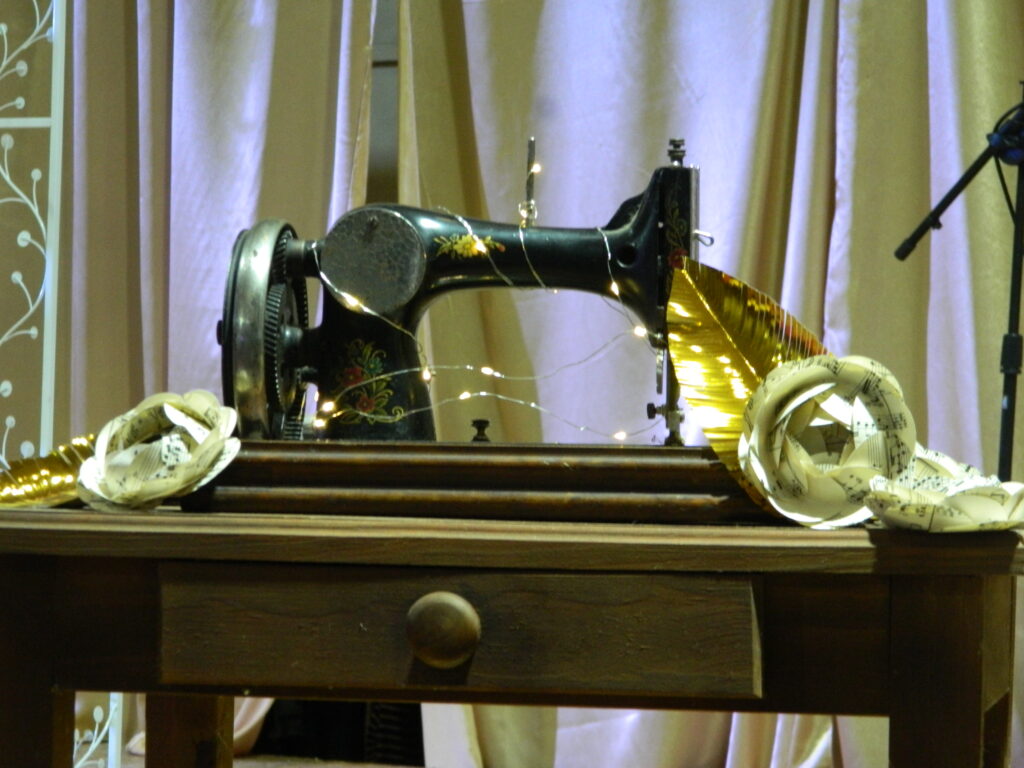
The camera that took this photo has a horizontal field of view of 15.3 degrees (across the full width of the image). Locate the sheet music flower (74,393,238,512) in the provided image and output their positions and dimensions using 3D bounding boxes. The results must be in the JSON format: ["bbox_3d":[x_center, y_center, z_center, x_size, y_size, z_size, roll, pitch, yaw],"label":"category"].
[{"bbox_3d":[-0.250,0.049,2.700,0.112,0.058,0.112,-10,39,23],"label":"sheet music flower"}]

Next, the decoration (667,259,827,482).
[{"bbox_3d":[0.166,-0.005,2.640,0.108,0.188,0.045,-35,-12,1],"label":"decoration"}]

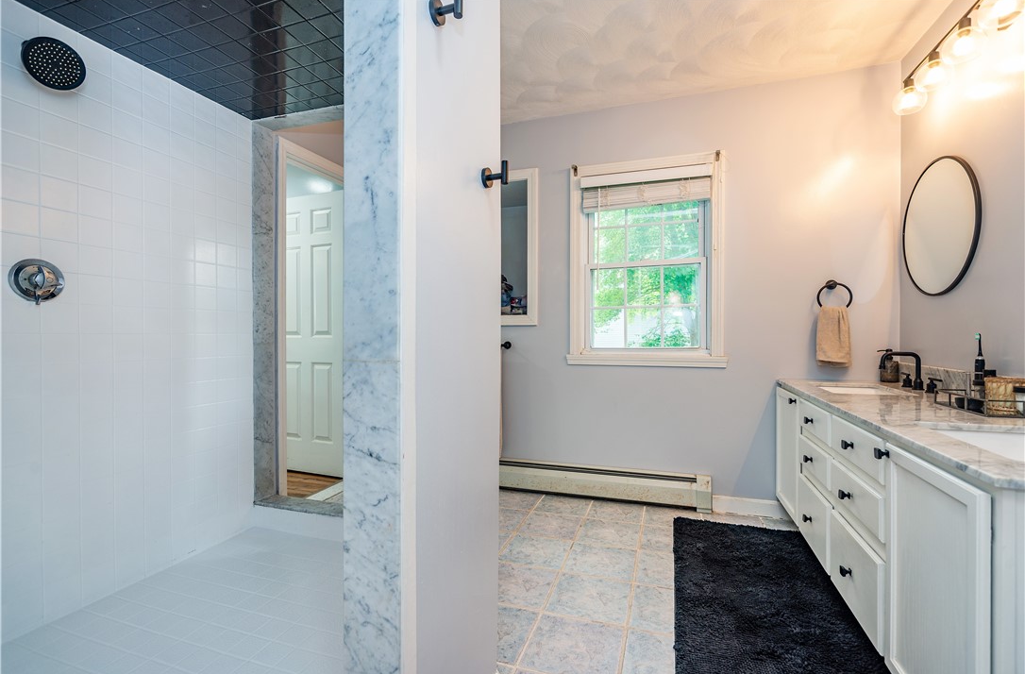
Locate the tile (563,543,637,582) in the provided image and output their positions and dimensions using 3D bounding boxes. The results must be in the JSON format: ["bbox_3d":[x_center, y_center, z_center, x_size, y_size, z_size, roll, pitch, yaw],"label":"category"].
[{"bbox_3d":[0.404,1.019,2.071,0.298,0.010,0.298,0,0,19],"label":"tile"}]

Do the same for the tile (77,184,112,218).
[{"bbox_3d":[-1.580,-0.508,1.726,0.008,0.108,0.108,0,0,19],"label":"tile"}]

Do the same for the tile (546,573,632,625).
[{"bbox_3d":[0.305,1.017,1.781,0.300,0.010,0.300,0,0,19],"label":"tile"}]

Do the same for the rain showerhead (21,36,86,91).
[{"bbox_3d":[-1.479,-0.885,1.461,0.065,0.152,0.152,37,16,21],"label":"rain showerhead"}]

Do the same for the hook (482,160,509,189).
[{"bbox_3d":[-0.039,-0.418,1.170,0.060,0.069,0.054,0,0,19],"label":"hook"}]

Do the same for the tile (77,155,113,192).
[{"bbox_3d":[-1.580,-0.618,1.726,0.008,0.108,0.108,0,0,19],"label":"tile"}]

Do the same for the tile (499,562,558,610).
[{"bbox_3d":[0.016,1.017,1.880,0.300,0.010,0.300,0,0,19],"label":"tile"}]

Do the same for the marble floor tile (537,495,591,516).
[{"bbox_3d":[0.314,1.017,2.745,0.300,0.010,0.300,0,0,19],"label":"marble floor tile"}]

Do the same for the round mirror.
[{"bbox_3d":[1.884,-0.475,2.022,0.024,0.587,0.587,0,0,19],"label":"round mirror"}]

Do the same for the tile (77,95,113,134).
[{"bbox_3d":[-1.594,-0.847,1.739,0.008,0.110,0.109,0,0,19],"label":"tile"}]

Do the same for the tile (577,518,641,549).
[{"bbox_3d":[0.501,1.017,2.360,0.298,0.010,0.298,0,0,19],"label":"tile"}]

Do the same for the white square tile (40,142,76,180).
[{"bbox_3d":[-1.615,-0.617,1.622,0.008,0.108,0.108,0,0,19],"label":"white square tile"}]

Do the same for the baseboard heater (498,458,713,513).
[{"bbox_3d":[0.441,0.911,2.868,1.500,0.195,0.072,0,0,19],"label":"baseboard heater"}]

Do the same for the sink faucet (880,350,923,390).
[{"bbox_3d":[1.788,0.152,2.092,0.167,0.171,0.055,0,0,19],"label":"sink faucet"}]

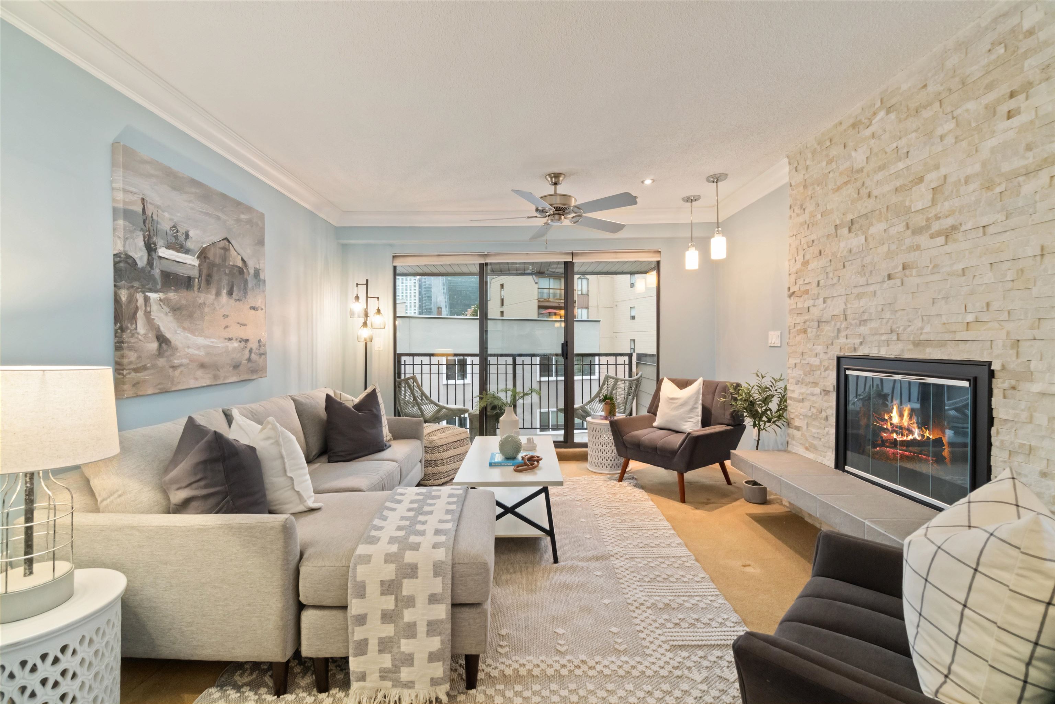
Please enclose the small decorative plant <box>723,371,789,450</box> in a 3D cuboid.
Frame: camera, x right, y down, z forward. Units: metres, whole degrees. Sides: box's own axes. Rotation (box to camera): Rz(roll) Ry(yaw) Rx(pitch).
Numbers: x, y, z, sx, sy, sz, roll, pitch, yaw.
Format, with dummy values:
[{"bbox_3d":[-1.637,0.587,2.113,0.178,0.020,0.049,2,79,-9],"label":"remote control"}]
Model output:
[{"bbox_3d":[1.660,0.634,3.333,0.450,0.980,0.450,0,1,-1],"label":"small decorative plant"}]

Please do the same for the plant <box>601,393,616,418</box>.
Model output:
[{"bbox_3d":[0.756,0.493,4.141,0.140,0.235,0.140,0,1,-1],"label":"plant"}]

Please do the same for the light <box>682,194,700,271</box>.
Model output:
[{"bbox_3d":[1.438,-1.028,3.851,0.160,0.620,0.160,0,1,-1],"label":"light"}]

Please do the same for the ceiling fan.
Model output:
[{"bbox_3d":[0.218,-1.130,3.276,1.280,0.390,1.280,0,1,-1],"label":"ceiling fan"}]

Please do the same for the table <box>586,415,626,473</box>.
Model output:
[{"bbox_3d":[0.782,0.871,4.200,0.410,0.470,0.410,0,1,-1],"label":"table"}]

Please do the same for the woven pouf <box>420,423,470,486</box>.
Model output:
[{"bbox_3d":[-0.815,0.903,3.965,0.460,0.430,0.460,1,2,37],"label":"woven pouf"}]

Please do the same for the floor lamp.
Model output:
[{"bbox_3d":[-1.386,0.249,3.793,0.310,1.750,0.270,0,1,-1],"label":"floor lamp"}]

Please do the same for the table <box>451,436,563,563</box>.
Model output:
[{"bbox_3d":[-0.103,0.910,2.922,0.590,0.460,1.125,0,1,-1],"label":"table"}]

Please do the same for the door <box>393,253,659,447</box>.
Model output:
[{"bbox_3d":[-0.004,0.003,4.462,2.680,1.970,0.120,0,1,-1],"label":"door"}]

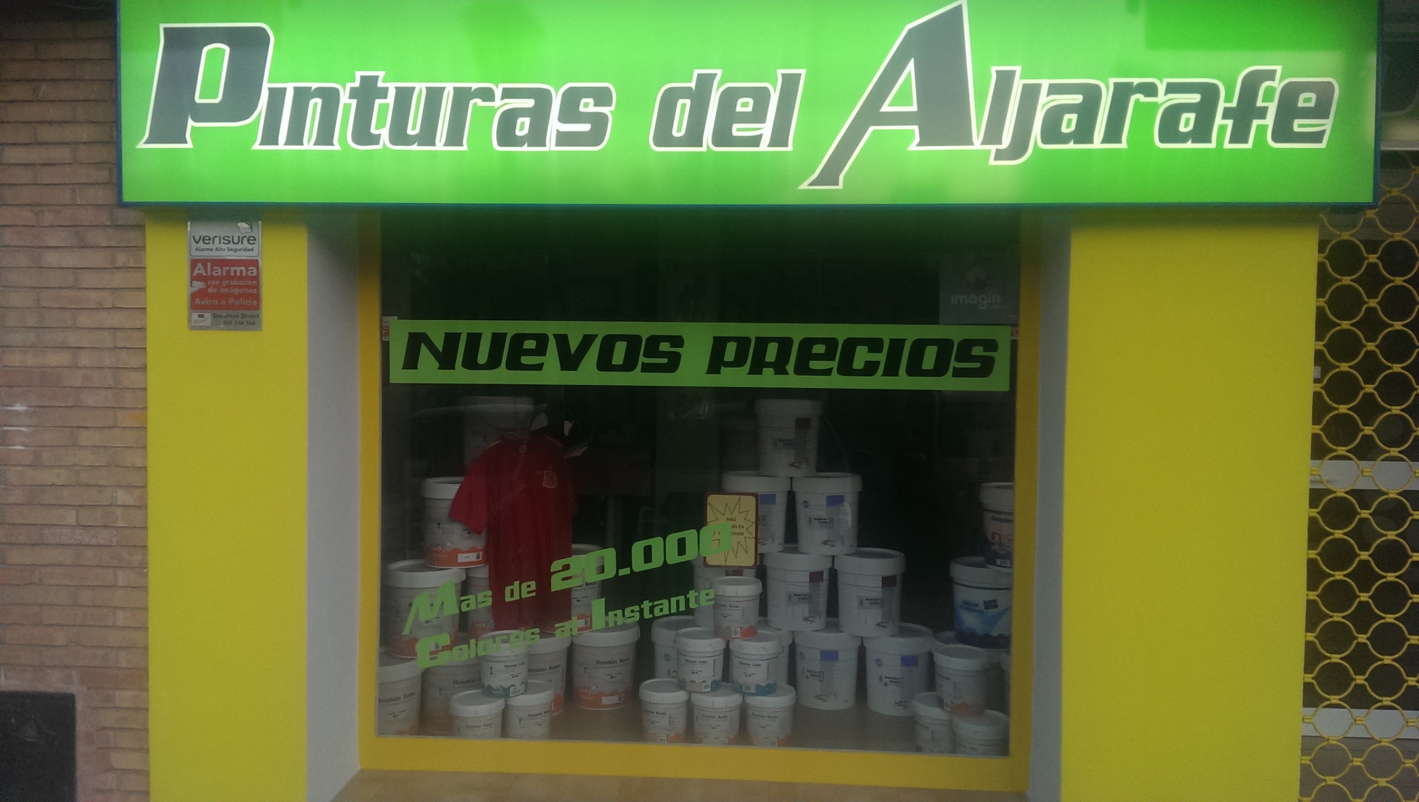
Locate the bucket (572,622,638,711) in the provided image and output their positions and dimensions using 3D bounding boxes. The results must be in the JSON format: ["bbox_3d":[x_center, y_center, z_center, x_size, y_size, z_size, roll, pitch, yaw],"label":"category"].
[{"bbox_3d":[-0.441,1.118,4.499,0.294,0.324,0.294,1,2,0],"label":"bucket"}]

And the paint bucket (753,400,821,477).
[{"bbox_3d":[0.344,0.159,4.592,0.293,0.321,0.293,1,2,4],"label":"paint bucket"}]

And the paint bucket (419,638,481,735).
[{"bbox_3d":[-0.966,1.122,4.183,0.294,0.324,0.294,1,2,0],"label":"paint bucket"}]

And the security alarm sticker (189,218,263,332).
[{"bbox_3d":[-1.509,-0.394,3.280,0.235,0.346,0.010,1,2,4],"label":"security alarm sticker"}]

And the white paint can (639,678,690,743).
[{"bbox_3d":[-0.171,1.188,4.011,0.195,0.202,0.195,1,2,-2],"label":"white paint can"}]

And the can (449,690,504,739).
[{"bbox_3d":[-0.844,1.185,3.850,0.195,0.202,0.195,0,2,-12],"label":"can"}]

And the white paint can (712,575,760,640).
[{"bbox_3d":[0.104,0.792,4.028,0.195,0.202,0.195,1,2,2],"label":"white paint can"}]

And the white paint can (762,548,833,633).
[{"bbox_3d":[0.379,0.800,4.525,0.293,0.321,0.293,1,2,5],"label":"white paint can"}]

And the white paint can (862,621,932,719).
[{"bbox_3d":[0.782,1.114,4.385,0.290,0.319,0.290,1,1,13],"label":"white paint can"}]

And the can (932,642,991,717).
[{"bbox_3d":[0.906,1.008,3.800,0.194,0.205,0.194,1,2,0],"label":"can"}]

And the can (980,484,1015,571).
[{"bbox_3d":[1.224,0.501,4.190,0.293,0.321,0.293,1,2,16],"label":"can"}]

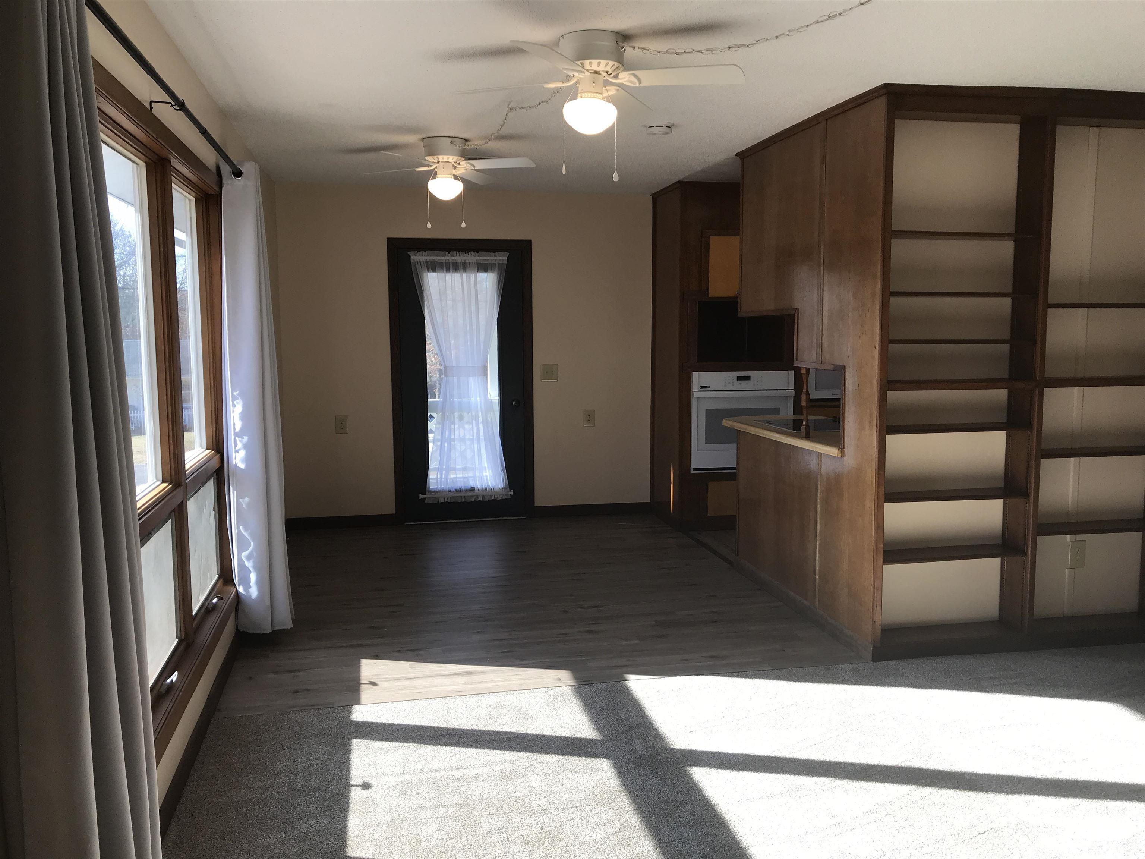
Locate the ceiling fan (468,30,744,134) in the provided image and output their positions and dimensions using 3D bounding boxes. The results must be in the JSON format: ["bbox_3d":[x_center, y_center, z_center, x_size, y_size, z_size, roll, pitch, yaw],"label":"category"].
[{"bbox_3d":[0.069,-1.188,3.211,0.980,0.320,0.980,-2,6,-12],"label":"ceiling fan"}]

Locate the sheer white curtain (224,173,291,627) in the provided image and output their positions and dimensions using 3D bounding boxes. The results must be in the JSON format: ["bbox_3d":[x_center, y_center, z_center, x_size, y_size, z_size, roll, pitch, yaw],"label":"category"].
[{"bbox_3d":[-1.455,-0.125,4.259,0.210,2.130,0.340,-2,6,-12],"label":"sheer white curtain"}]

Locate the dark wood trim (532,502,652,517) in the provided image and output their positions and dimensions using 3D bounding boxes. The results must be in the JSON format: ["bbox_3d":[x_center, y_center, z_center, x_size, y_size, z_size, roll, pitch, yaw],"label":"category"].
[{"bbox_3d":[0.153,0.623,7.181,0.920,0.095,0.020,-2,6,-12],"label":"dark wood trim"}]

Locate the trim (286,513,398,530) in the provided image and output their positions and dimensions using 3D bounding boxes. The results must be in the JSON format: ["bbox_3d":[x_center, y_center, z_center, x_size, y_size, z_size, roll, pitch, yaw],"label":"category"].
[{"bbox_3d":[-1.694,0.680,6.782,0.800,0.095,0.020,-2,6,-12],"label":"trim"}]

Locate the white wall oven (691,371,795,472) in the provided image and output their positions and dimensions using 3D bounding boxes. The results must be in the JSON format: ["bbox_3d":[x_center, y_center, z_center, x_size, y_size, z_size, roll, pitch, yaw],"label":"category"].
[{"bbox_3d":[1.154,-0.088,6.781,0.757,0.710,0.580,-2,6,-12],"label":"white wall oven"}]

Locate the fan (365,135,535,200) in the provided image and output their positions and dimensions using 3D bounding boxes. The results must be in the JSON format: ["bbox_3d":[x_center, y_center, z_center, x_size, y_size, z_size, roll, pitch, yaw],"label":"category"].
[{"bbox_3d":[-0.679,-1.378,4.941,0.980,0.320,0.980,-2,6,-12],"label":"fan"}]

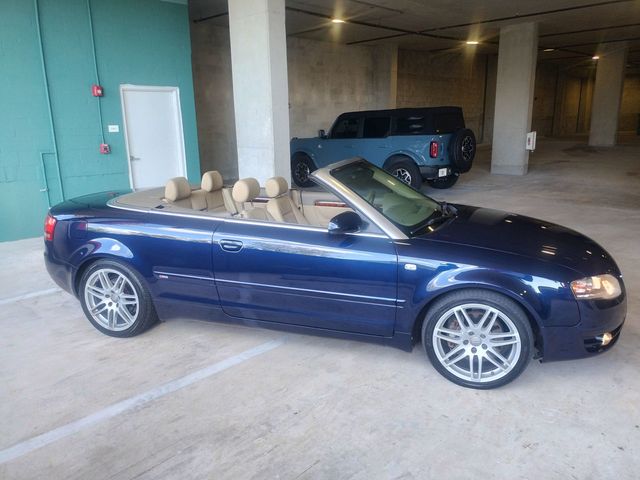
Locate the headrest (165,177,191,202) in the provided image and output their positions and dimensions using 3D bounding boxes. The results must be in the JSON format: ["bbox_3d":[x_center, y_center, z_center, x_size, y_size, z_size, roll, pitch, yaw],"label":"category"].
[{"bbox_3d":[-1.176,-0.420,3.825,0.130,0.190,0.250,4,13,17],"label":"headrest"}]

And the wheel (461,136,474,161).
[{"bbox_3d":[3.016,-1.912,9.653,0.180,0.485,0.485,12,19,42],"label":"wheel"}]

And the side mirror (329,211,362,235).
[{"bbox_3d":[0.157,-0.108,2.845,0.150,0.140,0.220,4,13,17],"label":"side mirror"}]

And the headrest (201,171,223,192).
[{"bbox_3d":[-1.016,-0.551,4.355,0.125,0.190,0.250,3,15,17],"label":"headrest"}]

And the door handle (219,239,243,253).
[{"bbox_3d":[-0.601,0.037,3.114,0.180,0.075,0.055,3,15,17],"label":"door handle"}]

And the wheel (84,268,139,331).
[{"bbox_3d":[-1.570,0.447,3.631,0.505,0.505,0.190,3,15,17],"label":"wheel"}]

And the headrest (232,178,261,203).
[{"bbox_3d":[-0.566,-0.381,3.560,0.135,0.180,0.260,3,15,17],"label":"headrest"}]

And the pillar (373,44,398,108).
[{"bbox_3d":[2.171,-4.306,15.475,0.380,3.860,0.800,-13,17,-43],"label":"pillar"}]

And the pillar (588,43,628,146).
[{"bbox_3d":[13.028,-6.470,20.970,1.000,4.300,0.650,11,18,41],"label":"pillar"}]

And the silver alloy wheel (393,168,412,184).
[{"bbox_3d":[1.787,-1.283,9.789,0.485,0.485,0.190,12,19,42],"label":"silver alloy wheel"}]

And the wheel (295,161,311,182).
[{"bbox_3d":[-0.375,-1.714,11.670,0.490,0.490,0.200,11,19,41],"label":"wheel"}]

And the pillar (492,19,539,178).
[{"bbox_3d":[5.322,-3.729,12.612,0.360,3.860,0.910,-13,17,-43],"label":"pillar"}]

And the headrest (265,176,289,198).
[{"bbox_3d":[-0.394,-0.480,4.215,0.130,0.190,0.260,4,13,17],"label":"headrest"}]

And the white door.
[{"bbox_3d":[-2.793,-1.474,7.925,0.973,2.200,0.100,-12,18,-38],"label":"white door"}]

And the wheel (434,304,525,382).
[{"bbox_3d":[0.962,0.607,2.848,0.495,0.495,0.190,4,13,17],"label":"wheel"}]

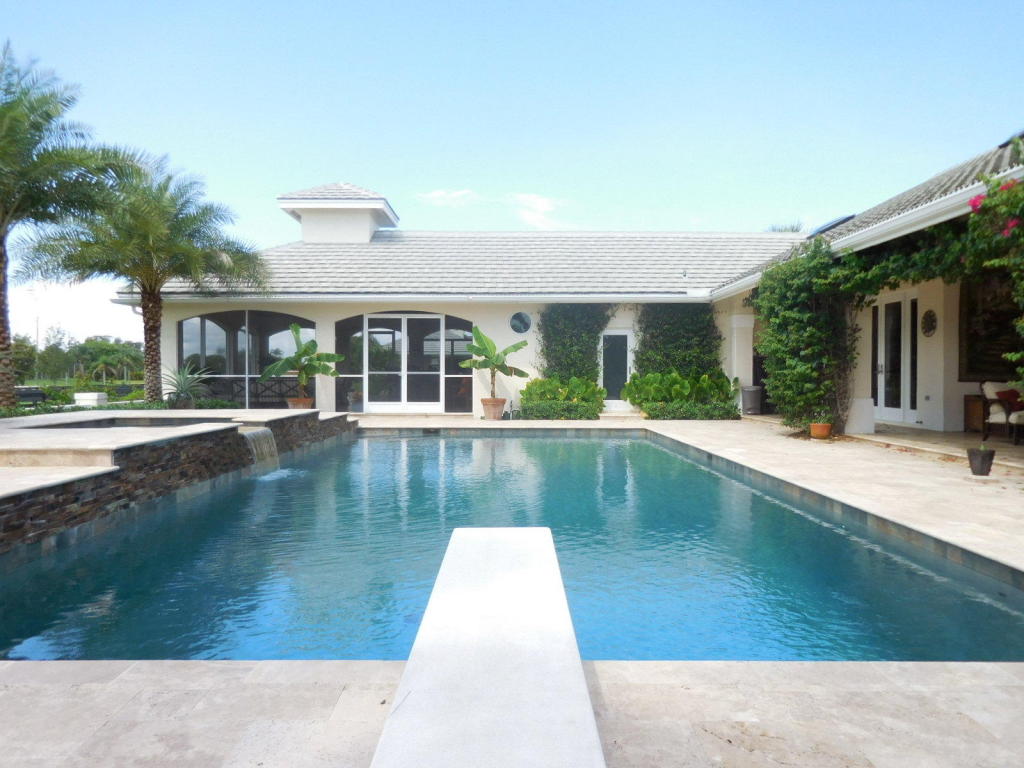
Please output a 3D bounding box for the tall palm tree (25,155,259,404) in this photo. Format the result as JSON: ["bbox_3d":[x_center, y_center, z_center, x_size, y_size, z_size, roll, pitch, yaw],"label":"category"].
[{"bbox_3d":[-7.750,-2.130,15.600,4.900,5.150,4.800,0,1,-1],"label":"tall palm tree"}]

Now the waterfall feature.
[{"bbox_3d":[-3.250,0.870,9.600,0.280,0.540,0.950,0,1,-1],"label":"waterfall feature"}]

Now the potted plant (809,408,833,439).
[{"bbox_3d":[5.550,0.715,13.300,0.410,0.530,0.410,0,1,-1],"label":"potted plant"}]

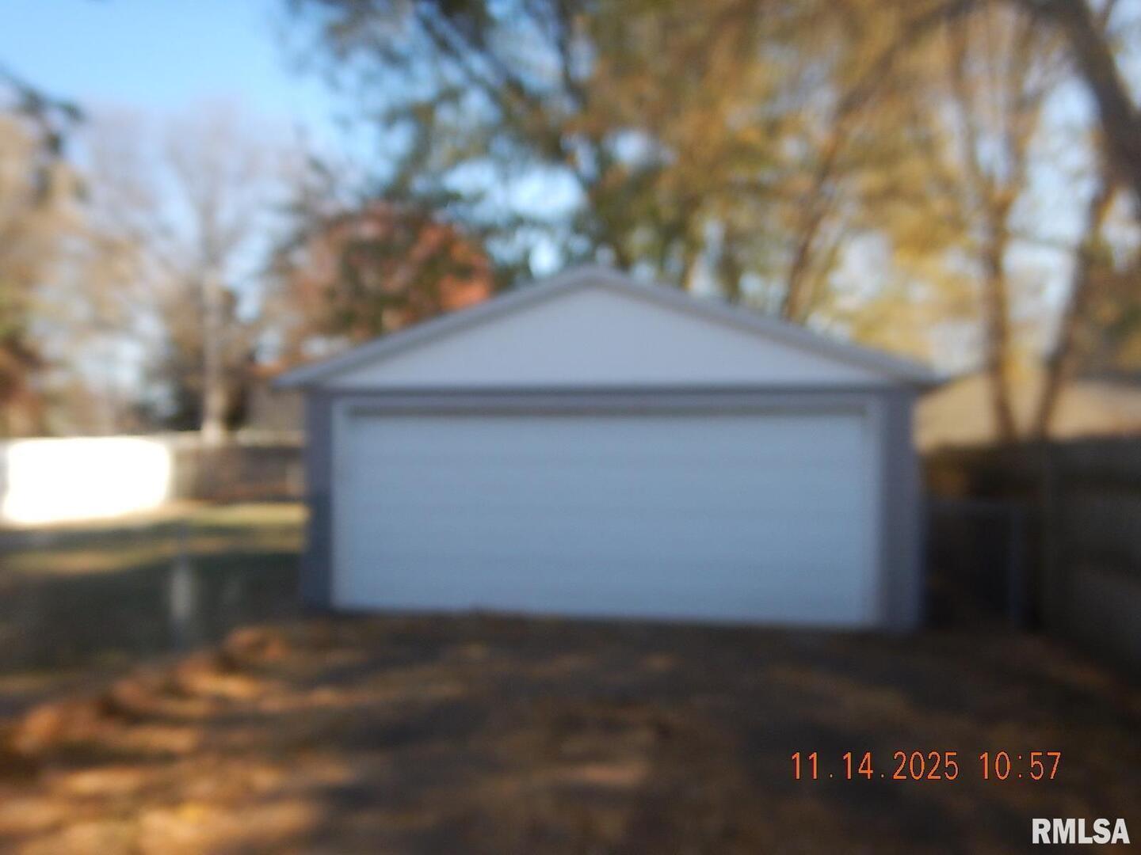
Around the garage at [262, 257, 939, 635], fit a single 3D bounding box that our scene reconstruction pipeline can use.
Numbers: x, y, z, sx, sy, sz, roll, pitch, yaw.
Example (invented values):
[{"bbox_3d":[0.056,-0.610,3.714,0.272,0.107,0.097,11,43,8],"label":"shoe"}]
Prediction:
[{"bbox_3d":[0.722,0.288,12.650,6.428,3.447,6.800,0,-2,9],"label":"garage"}]

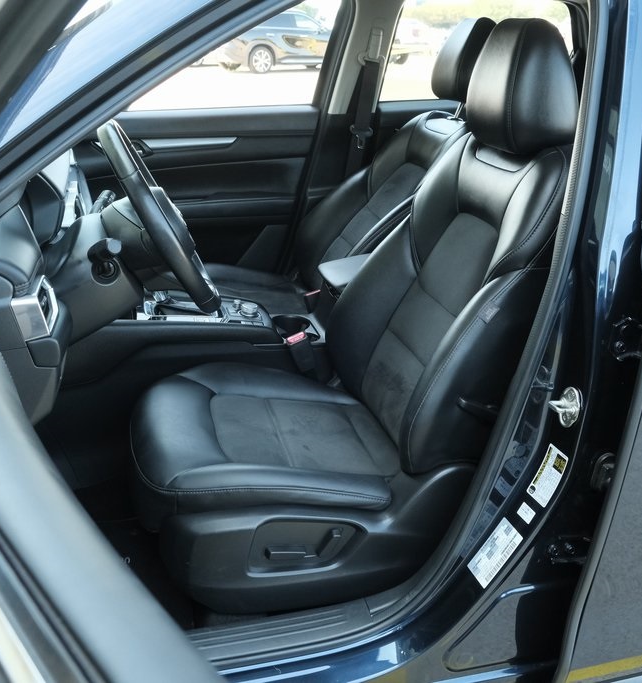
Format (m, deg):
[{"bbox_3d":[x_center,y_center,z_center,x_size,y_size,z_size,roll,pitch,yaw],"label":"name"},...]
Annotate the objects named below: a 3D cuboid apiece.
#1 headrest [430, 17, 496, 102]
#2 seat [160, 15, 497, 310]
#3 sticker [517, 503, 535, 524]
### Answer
[{"bbox_3d":[0.398,-0.749,2.079,0.160,0.240,0.270,-6,23,-13],"label":"headrest"},{"bbox_3d":[0.011,-0.355,2.134,0.920,1.000,0.540,-6,23,-13],"label":"seat"},{"bbox_3d":[0.315,0.263,1.175,0.001,0.021,0.025,12,25,-51],"label":"sticker"}]

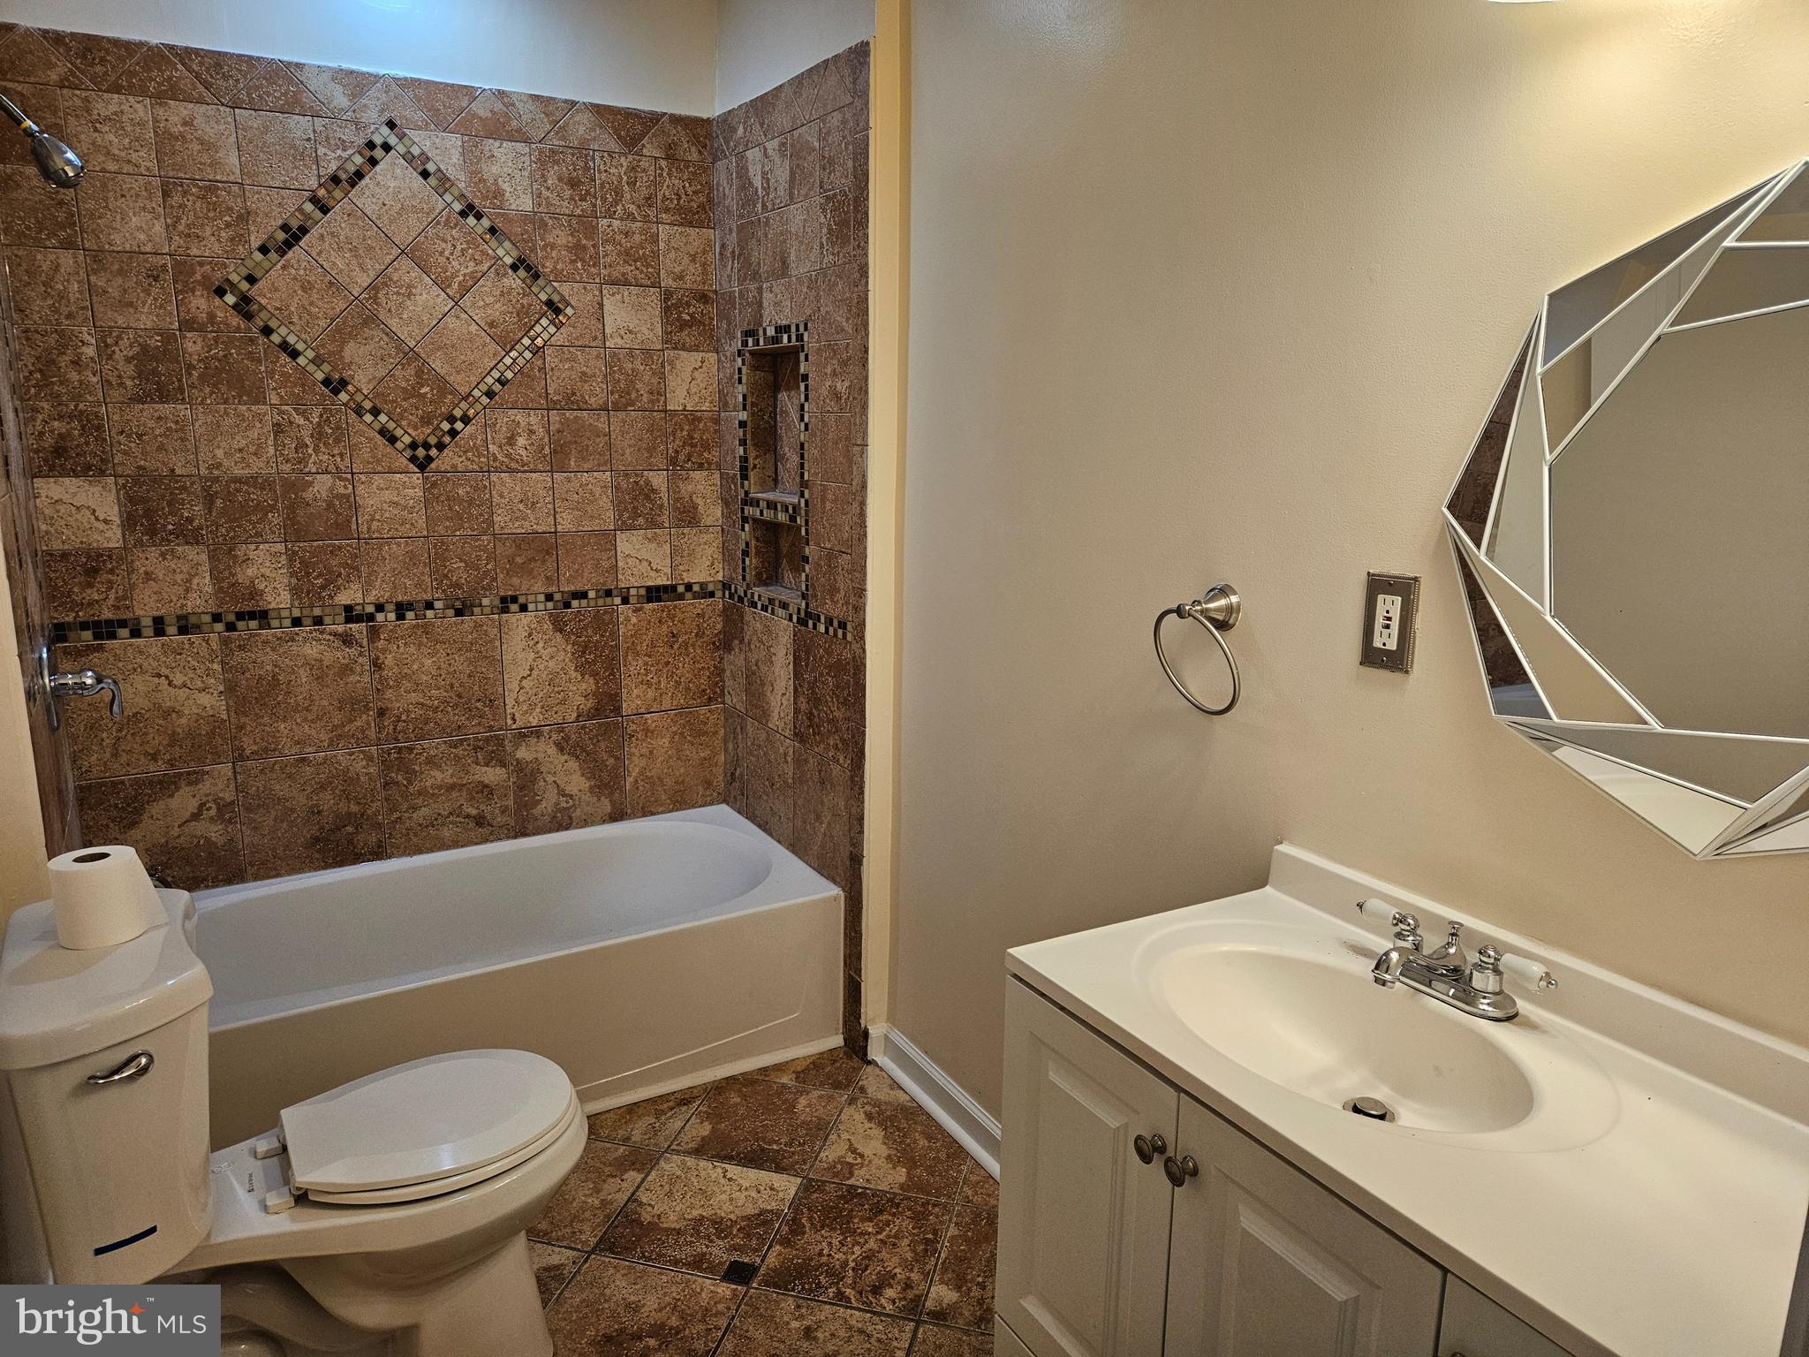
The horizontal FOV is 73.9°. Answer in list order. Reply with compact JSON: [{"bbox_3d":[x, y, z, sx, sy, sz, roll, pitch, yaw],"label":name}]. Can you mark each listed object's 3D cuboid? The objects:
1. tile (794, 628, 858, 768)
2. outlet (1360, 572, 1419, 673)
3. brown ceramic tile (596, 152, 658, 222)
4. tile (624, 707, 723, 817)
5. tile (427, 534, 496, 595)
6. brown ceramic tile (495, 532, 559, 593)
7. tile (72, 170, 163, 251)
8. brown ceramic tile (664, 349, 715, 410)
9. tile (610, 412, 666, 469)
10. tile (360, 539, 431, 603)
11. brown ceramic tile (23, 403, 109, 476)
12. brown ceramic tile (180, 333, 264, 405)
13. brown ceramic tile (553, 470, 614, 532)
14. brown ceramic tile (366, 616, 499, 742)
[{"bbox_3d":[-0.189,0.035,2.815,0.010,0.295,0.295,-6,13,-29],"label":"tile"},{"bbox_3d":[0.602,-0.070,1.488,0.012,0.115,0.070,-7,14,-29],"label":"outlet"},{"bbox_3d":[-0.685,-1.217,2.981,0.147,0.151,0.010,-6,13,-29],"label":"brown ceramic tile"},{"bbox_3d":[-0.634,0.232,3.342,0.286,0.288,0.010,-7,15,-30],"label":"tile"},{"bbox_3d":[-1.088,-0.274,2.958,0.149,0.149,0.009,-7,14,-29],"label":"tile"},{"bbox_3d":[-0.955,-0.289,3.028,0.150,0.149,0.010,-7,15,-30],"label":"brown ceramic tile"},{"bbox_3d":[-1.625,-0.966,2.499,0.150,0.151,0.010,-7,14,-29],"label":"tile"},{"bbox_3d":[-0.558,-0.782,3.156,0.142,0.149,0.009,-7,14,-29],"label":"brown ceramic tile"},{"bbox_3d":[-0.690,-0.618,3.124,0.150,0.150,0.010,-7,14,-29],"label":"tile"},{"bbox_3d":[-1.221,-0.259,2.883,0.149,0.149,0.009,-7,14,-29],"label":"tile"},{"bbox_3d":[-1.752,-0.500,2.523,0.140,0.150,0.010,-7,14,-29],"label":"brown ceramic tile"},{"bbox_3d":[-1.490,-0.678,2.640,0.152,0.150,0.010,-7,14,-29],"label":"brown ceramic tile"},{"bbox_3d":[-0.822,-0.453,3.071,0.150,0.149,0.010,-7,15,-30],"label":"brown ceramic tile"},{"bbox_3d":[-1.141,0.002,2.946,0.300,0.300,0.010,-7,14,-30],"label":"brown ceramic tile"}]

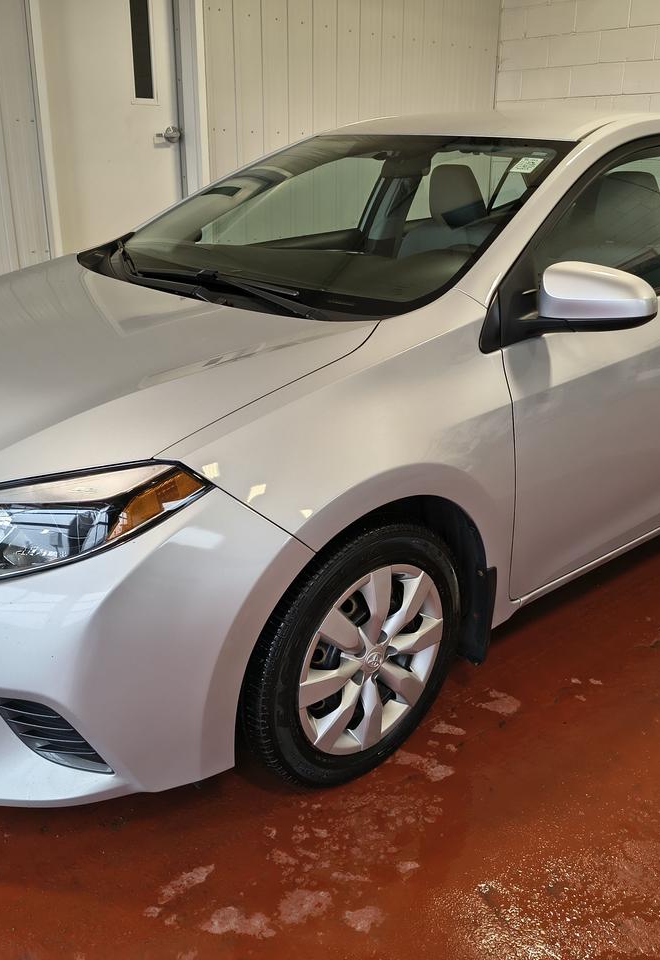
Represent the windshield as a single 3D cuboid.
[{"bbox_3d":[0.009,-0.808,2.615,0.870,0.100,1.490,-44,41,-23],"label":"windshield"}]

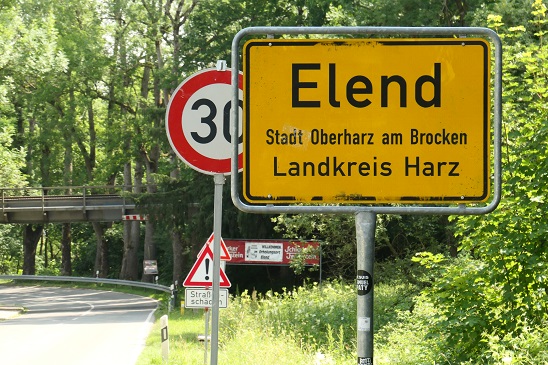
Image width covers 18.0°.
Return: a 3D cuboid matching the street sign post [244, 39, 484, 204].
[{"bbox_3d":[0.362,-0.240,6.750,0.965,0.645,0.040,0,-1,4],"label":"street sign post"}]

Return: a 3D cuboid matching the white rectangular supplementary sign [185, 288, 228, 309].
[{"bbox_3d":[-1.235,2.140,32.000,0.800,0.370,0.030,0,-3,-2],"label":"white rectangular supplementary sign"}]

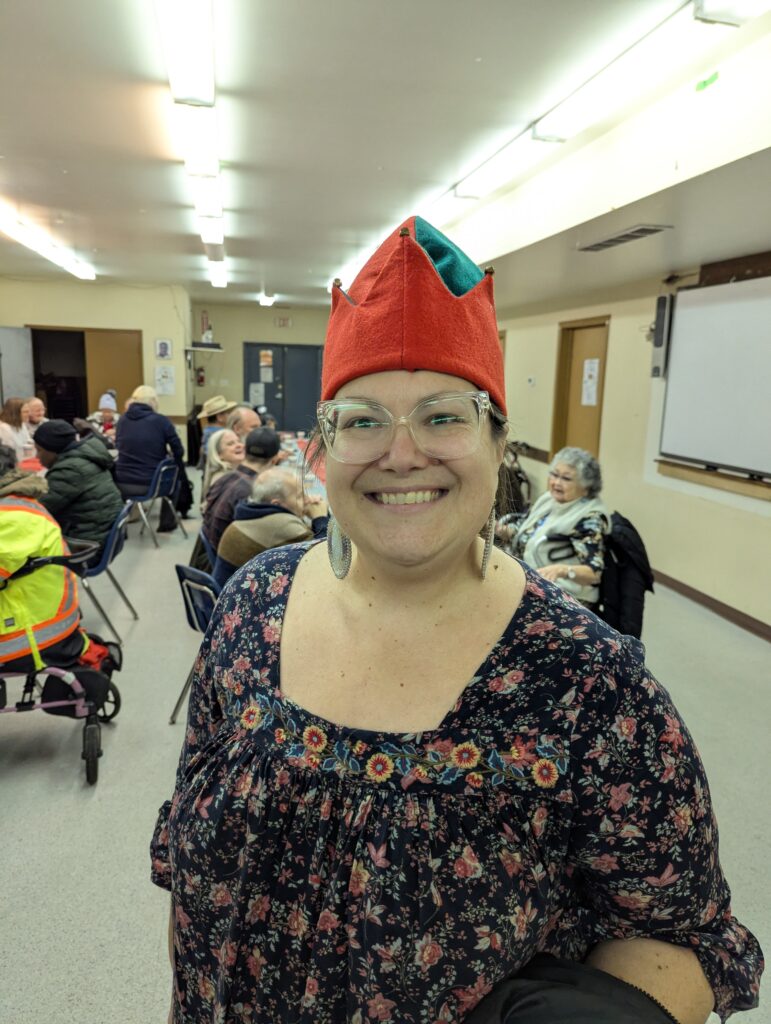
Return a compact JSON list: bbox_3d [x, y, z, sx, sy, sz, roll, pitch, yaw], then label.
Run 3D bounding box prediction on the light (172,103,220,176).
[{"bbox_3d":[-0.964,-1.921,3.659,0.205,0.075,1.220,-1,12,-12],"label":"light"}]

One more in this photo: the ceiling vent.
[{"bbox_3d":[1.341,-1.577,4.144,0.215,0.025,0.850,-1,12,-12],"label":"ceiling vent"}]

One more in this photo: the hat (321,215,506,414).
[{"bbox_3d":[0.026,-0.186,0.662,0.172,0.190,0.200,-2,-3,6],"label":"hat"}]

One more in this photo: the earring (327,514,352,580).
[{"bbox_3d":[-0.042,0.033,0.655,0.008,0.063,0.034,-13,13,-42],"label":"earring"}]

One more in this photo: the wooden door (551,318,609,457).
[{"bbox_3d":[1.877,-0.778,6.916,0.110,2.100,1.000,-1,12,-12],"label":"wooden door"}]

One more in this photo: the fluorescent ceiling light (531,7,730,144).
[{"bbox_3d":[0.921,-1.707,2.825,0.180,0.085,1.220,-1,12,-12],"label":"fluorescent ceiling light"}]

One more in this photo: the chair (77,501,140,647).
[{"bbox_3d":[-1.797,0.343,4.244,0.540,0.790,0.480,0,11,-7],"label":"chair"}]

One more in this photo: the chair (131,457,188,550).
[{"bbox_3d":[-2.116,-0.112,6.437,0.520,0.775,0.460,5,12,19],"label":"chair"}]

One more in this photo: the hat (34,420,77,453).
[{"bbox_3d":[-1.882,-0.425,4.064,0.225,0.185,0.195,-11,11,3],"label":"hat"}]

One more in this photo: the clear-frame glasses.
[{"bbox_3d":[0.021,-0.061,0.625,0.138,0.053,0.142,-4,-4,6],"label":"clear-frame glasses"}]

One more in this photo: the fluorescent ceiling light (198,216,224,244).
[{"bbox_3d":[-1.471,-2.399,5.984,0.205,0.075,1.220,-1,12,-12],"label":"fluorescent ceiling light"}]

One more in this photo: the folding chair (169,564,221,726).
[{"bbox_3d":[-0.651,0.582,3.178,0.455,0.770,0.515,11,14,38],"label":"folding chair"}]

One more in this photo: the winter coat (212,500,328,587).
[{"bbox_3d":[-0.495,0.239,3.324,0.500,0.600,0.520,-9,15,-41],"label":"winter coat"}]

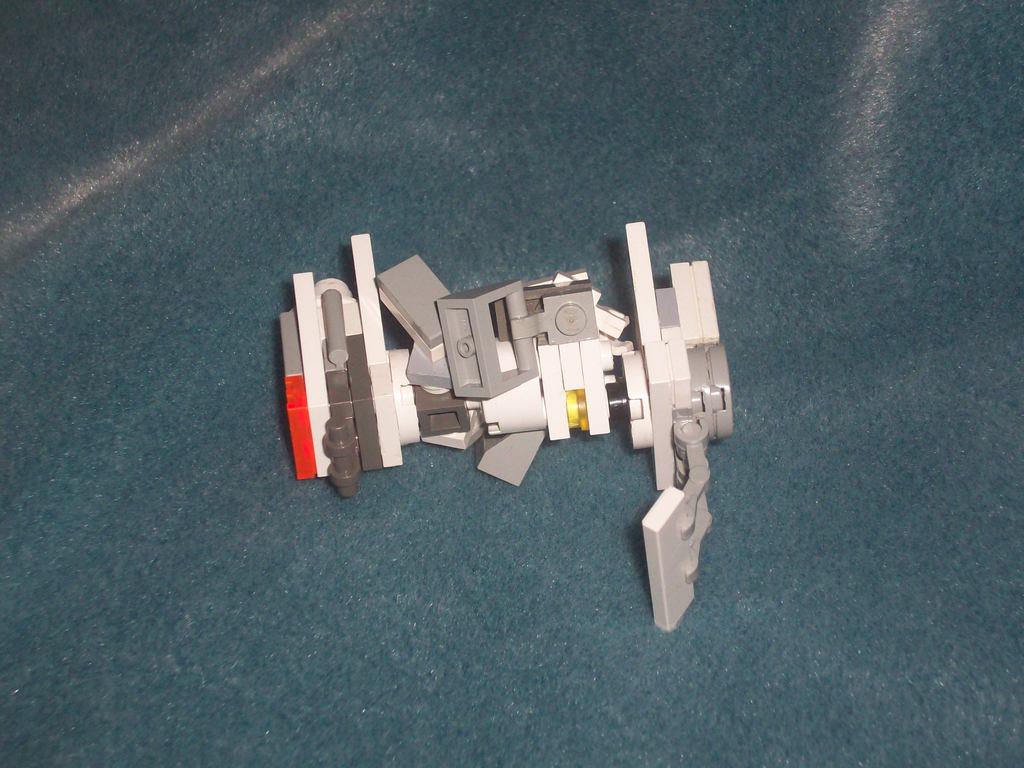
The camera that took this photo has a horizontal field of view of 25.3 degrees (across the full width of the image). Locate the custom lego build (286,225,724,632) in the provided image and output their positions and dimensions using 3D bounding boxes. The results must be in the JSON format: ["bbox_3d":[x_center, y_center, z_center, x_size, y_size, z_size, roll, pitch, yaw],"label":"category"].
[{"bbox_3d":[0.001,0.005,0.374,0.074,0.037,0.071,-5,75,-1],"label":"custom lego build"}]

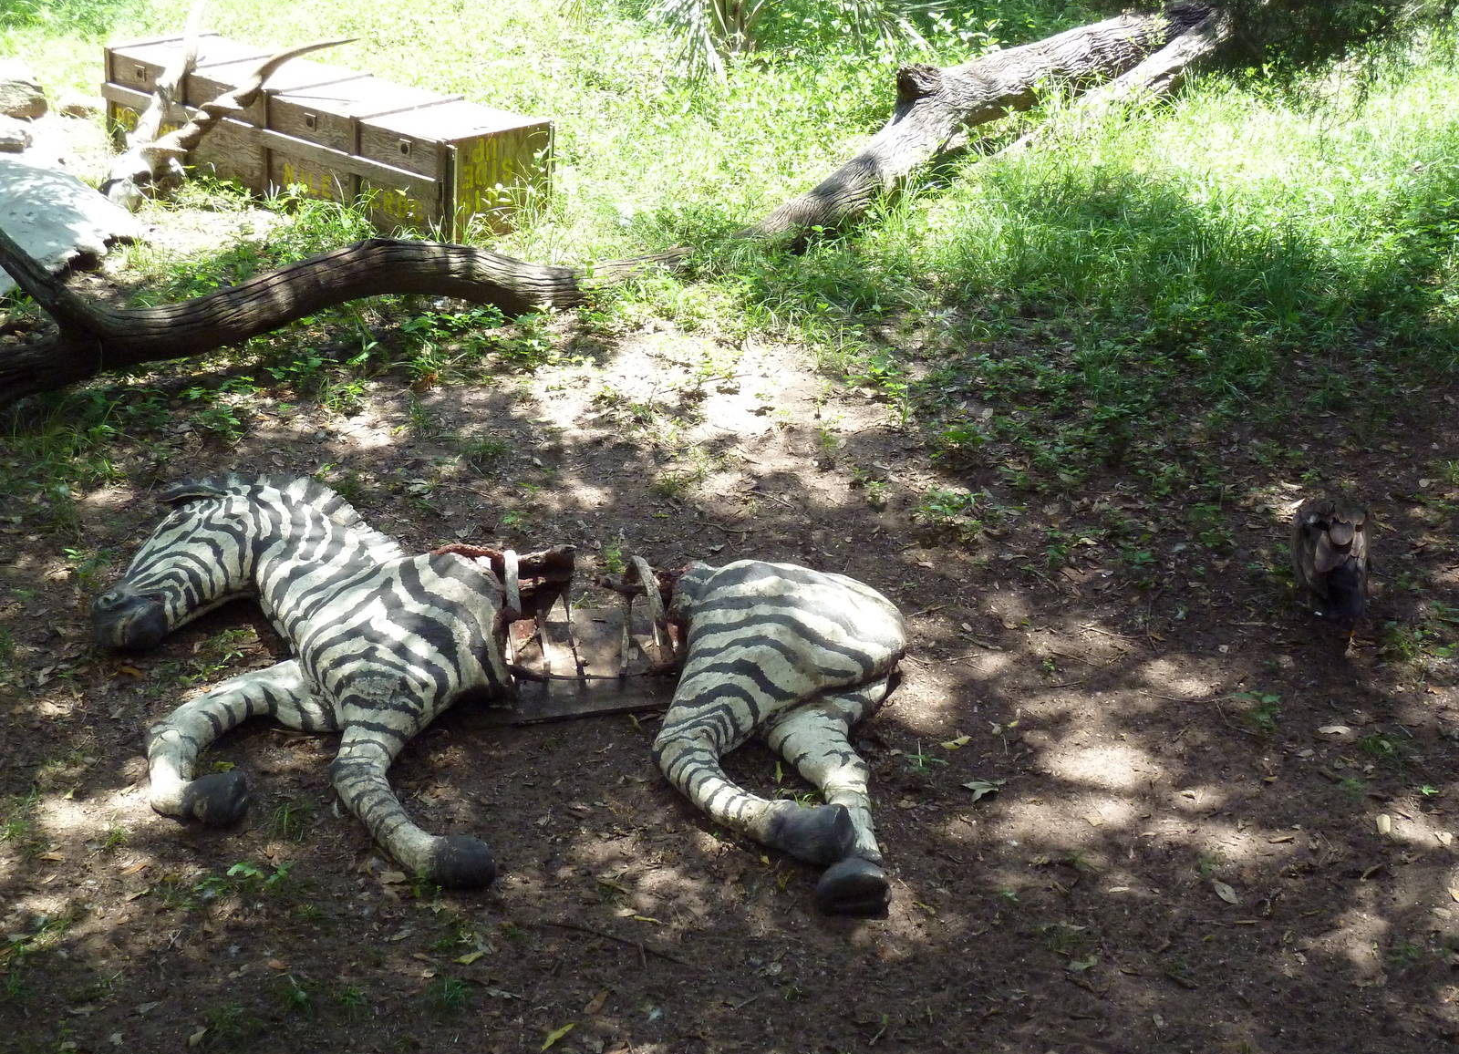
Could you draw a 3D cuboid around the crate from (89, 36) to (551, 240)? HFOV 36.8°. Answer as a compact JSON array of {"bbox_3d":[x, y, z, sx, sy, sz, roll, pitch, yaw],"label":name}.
[{"bbox_3d":[-1.832,-1.776,9.844,2.335,0.440,0.631,21,29,36],"label":"crate"}]

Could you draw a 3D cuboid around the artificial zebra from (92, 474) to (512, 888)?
[{"bbox_3d":[-0.973,0.241,5.252,1.200,0.410,1.660,0,24,-4],"label":"artificial zebra"}]

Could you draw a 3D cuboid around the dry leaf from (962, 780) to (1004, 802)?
[{"bbox_3d":[0.582,0.597,5.021,0.090,0.025,0.058,2,23,0],"label":"dry leaf"}]

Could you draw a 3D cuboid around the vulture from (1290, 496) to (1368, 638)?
[{"bbox_3d":[1.613,0.078,5.810,0.230,0.400,0.430,1,23,-2],"label":"vulture"}]

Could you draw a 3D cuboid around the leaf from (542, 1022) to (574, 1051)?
[{"bbox_3d":[-0.324,0.956,4.136,0.026,0.016,0.097,17,28,31],"label":"leaf"}]

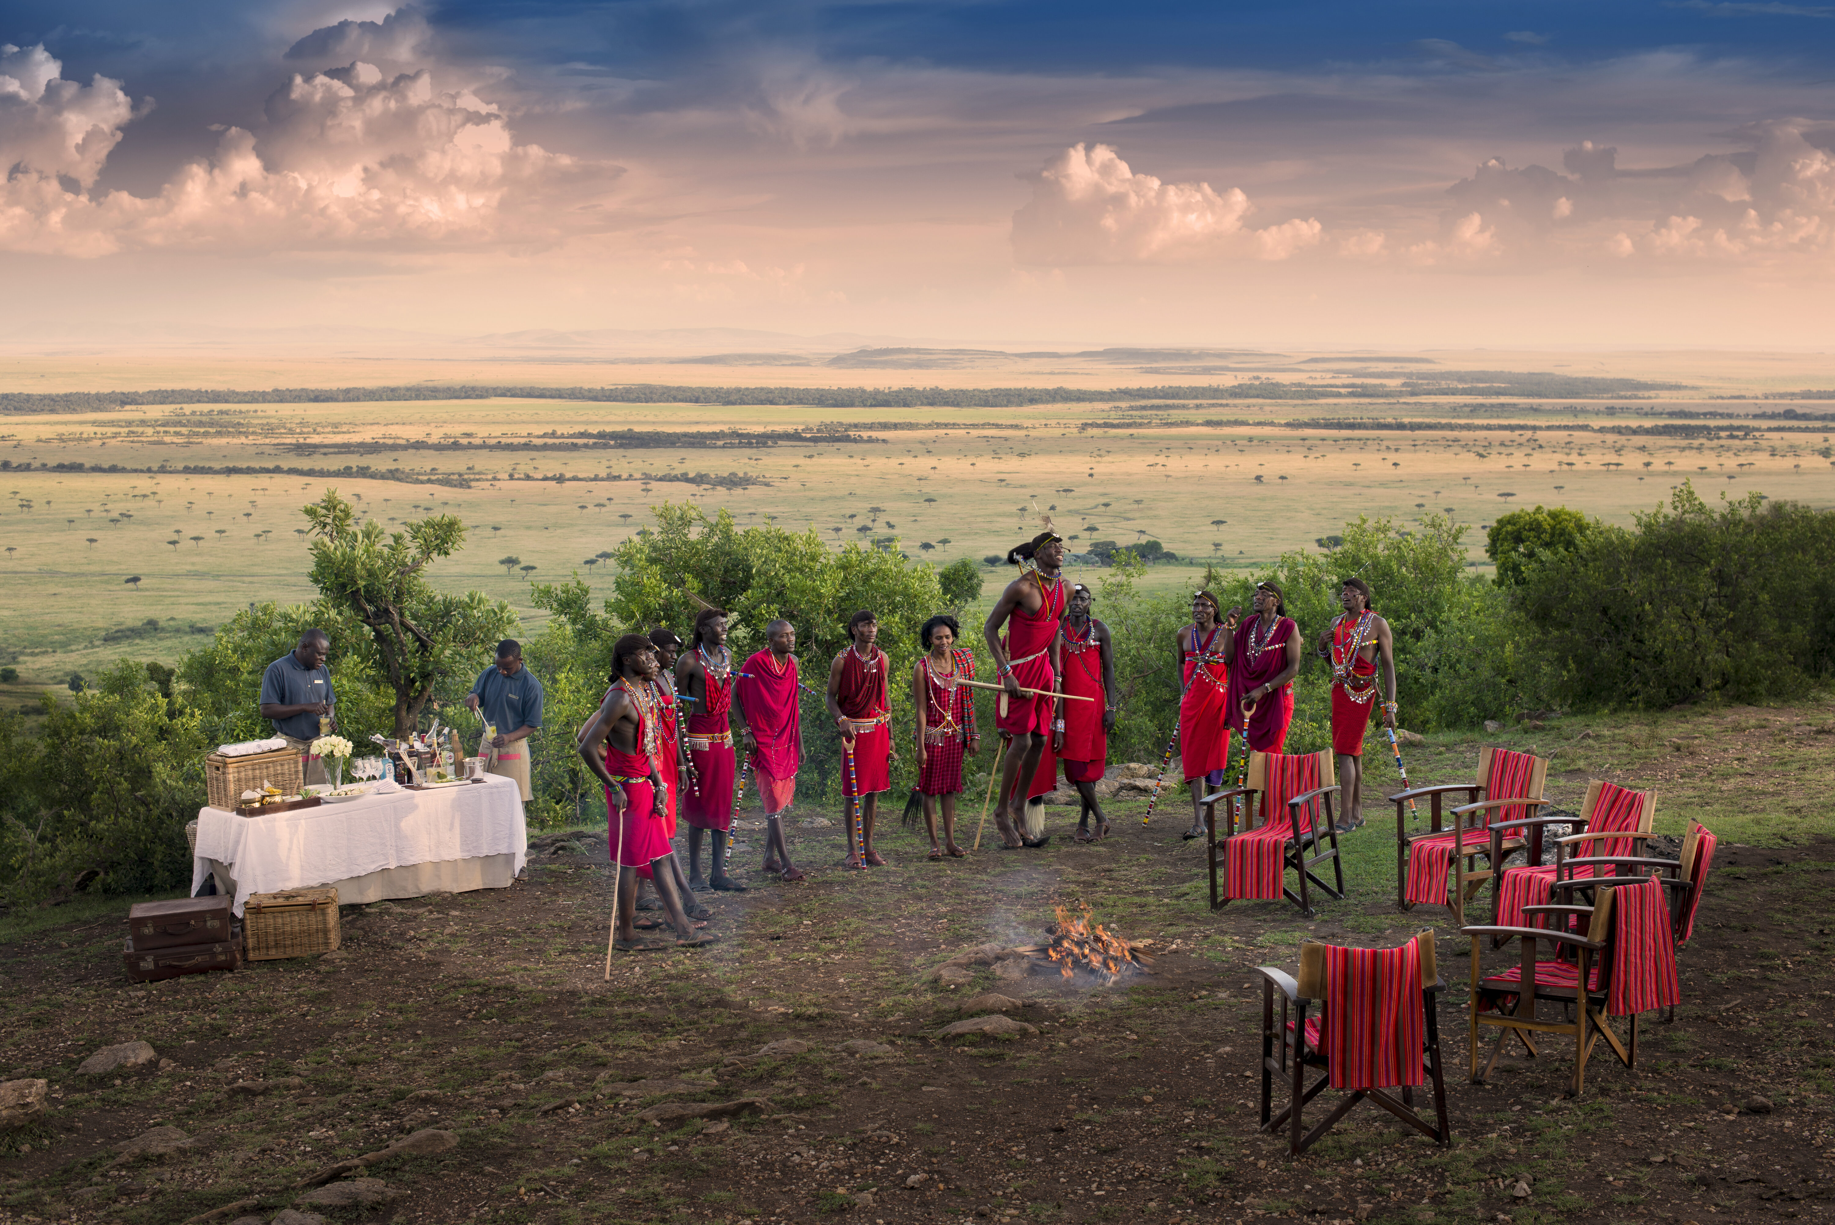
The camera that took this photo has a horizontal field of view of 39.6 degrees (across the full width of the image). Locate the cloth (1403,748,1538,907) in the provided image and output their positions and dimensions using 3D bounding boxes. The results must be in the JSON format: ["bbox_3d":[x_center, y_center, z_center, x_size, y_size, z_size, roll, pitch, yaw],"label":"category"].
[{"bbox_3d":[3.358,1.290,15.400,0.640,0.840,0.420,-3,6,-23],"label":"cloth"}]

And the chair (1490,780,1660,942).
[{"bbox_3d":[3.515,1.391,13.714,0.650,0.890,0.630,-2,4,-23],"label":"chair"}]

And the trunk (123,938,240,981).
[{"bbox_3d":[-4.089,1.921,14.200,0.600,0.165,0.370,-5,7,-17],"label":"trunk"}]

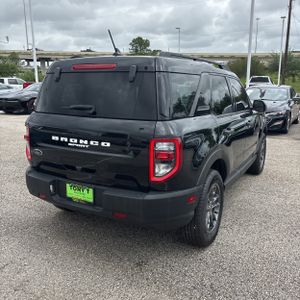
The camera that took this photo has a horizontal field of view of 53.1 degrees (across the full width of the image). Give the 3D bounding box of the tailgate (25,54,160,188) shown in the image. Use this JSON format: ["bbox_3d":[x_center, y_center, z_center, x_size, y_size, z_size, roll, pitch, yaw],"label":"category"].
[{"bbox_3d":[-0.508,-0.254,2.477,1.360,1.000,0.340,7,14,28],"label":"tailgate"}]

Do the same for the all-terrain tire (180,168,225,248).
[{"bbox_3d":[0.509,0.521,2.836,0.230,0.725,0.725,7,14,28],"label":"all-terrain tire"}]

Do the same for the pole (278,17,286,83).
[{"bbox_3d":[13.793,-9.613,31.886,0.550,8.470,0.400,5,13,22],"label":"pole"}]

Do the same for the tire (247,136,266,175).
[{"bbox_3d":[1.803,0.037,5.121,0.230,0.725,0.725,7,14,28],"label":"tire"}]

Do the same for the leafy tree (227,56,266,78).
[{"bbox_3d":[13.632,-11.290,42.000,5.400,4.000,4.800,4,13,17],"label":"leafy tree"}]

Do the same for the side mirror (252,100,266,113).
[{"bbox_3d":[1.501,-0.588,4.096,0.200,0.170,0.140,7,14,28],"label":"side mirror"}]

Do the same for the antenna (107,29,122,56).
[{"bbox_3d":[-0.319,-0.945,2.673,0.060,0.220,0.190,7,14,28],"label":"antenna"}]

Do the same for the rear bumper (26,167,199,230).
[{"bbox_3d":[-0.512,0.351,2.602,1.860,0.355,0.380,7,14,28],"label":"rear bumper"}]

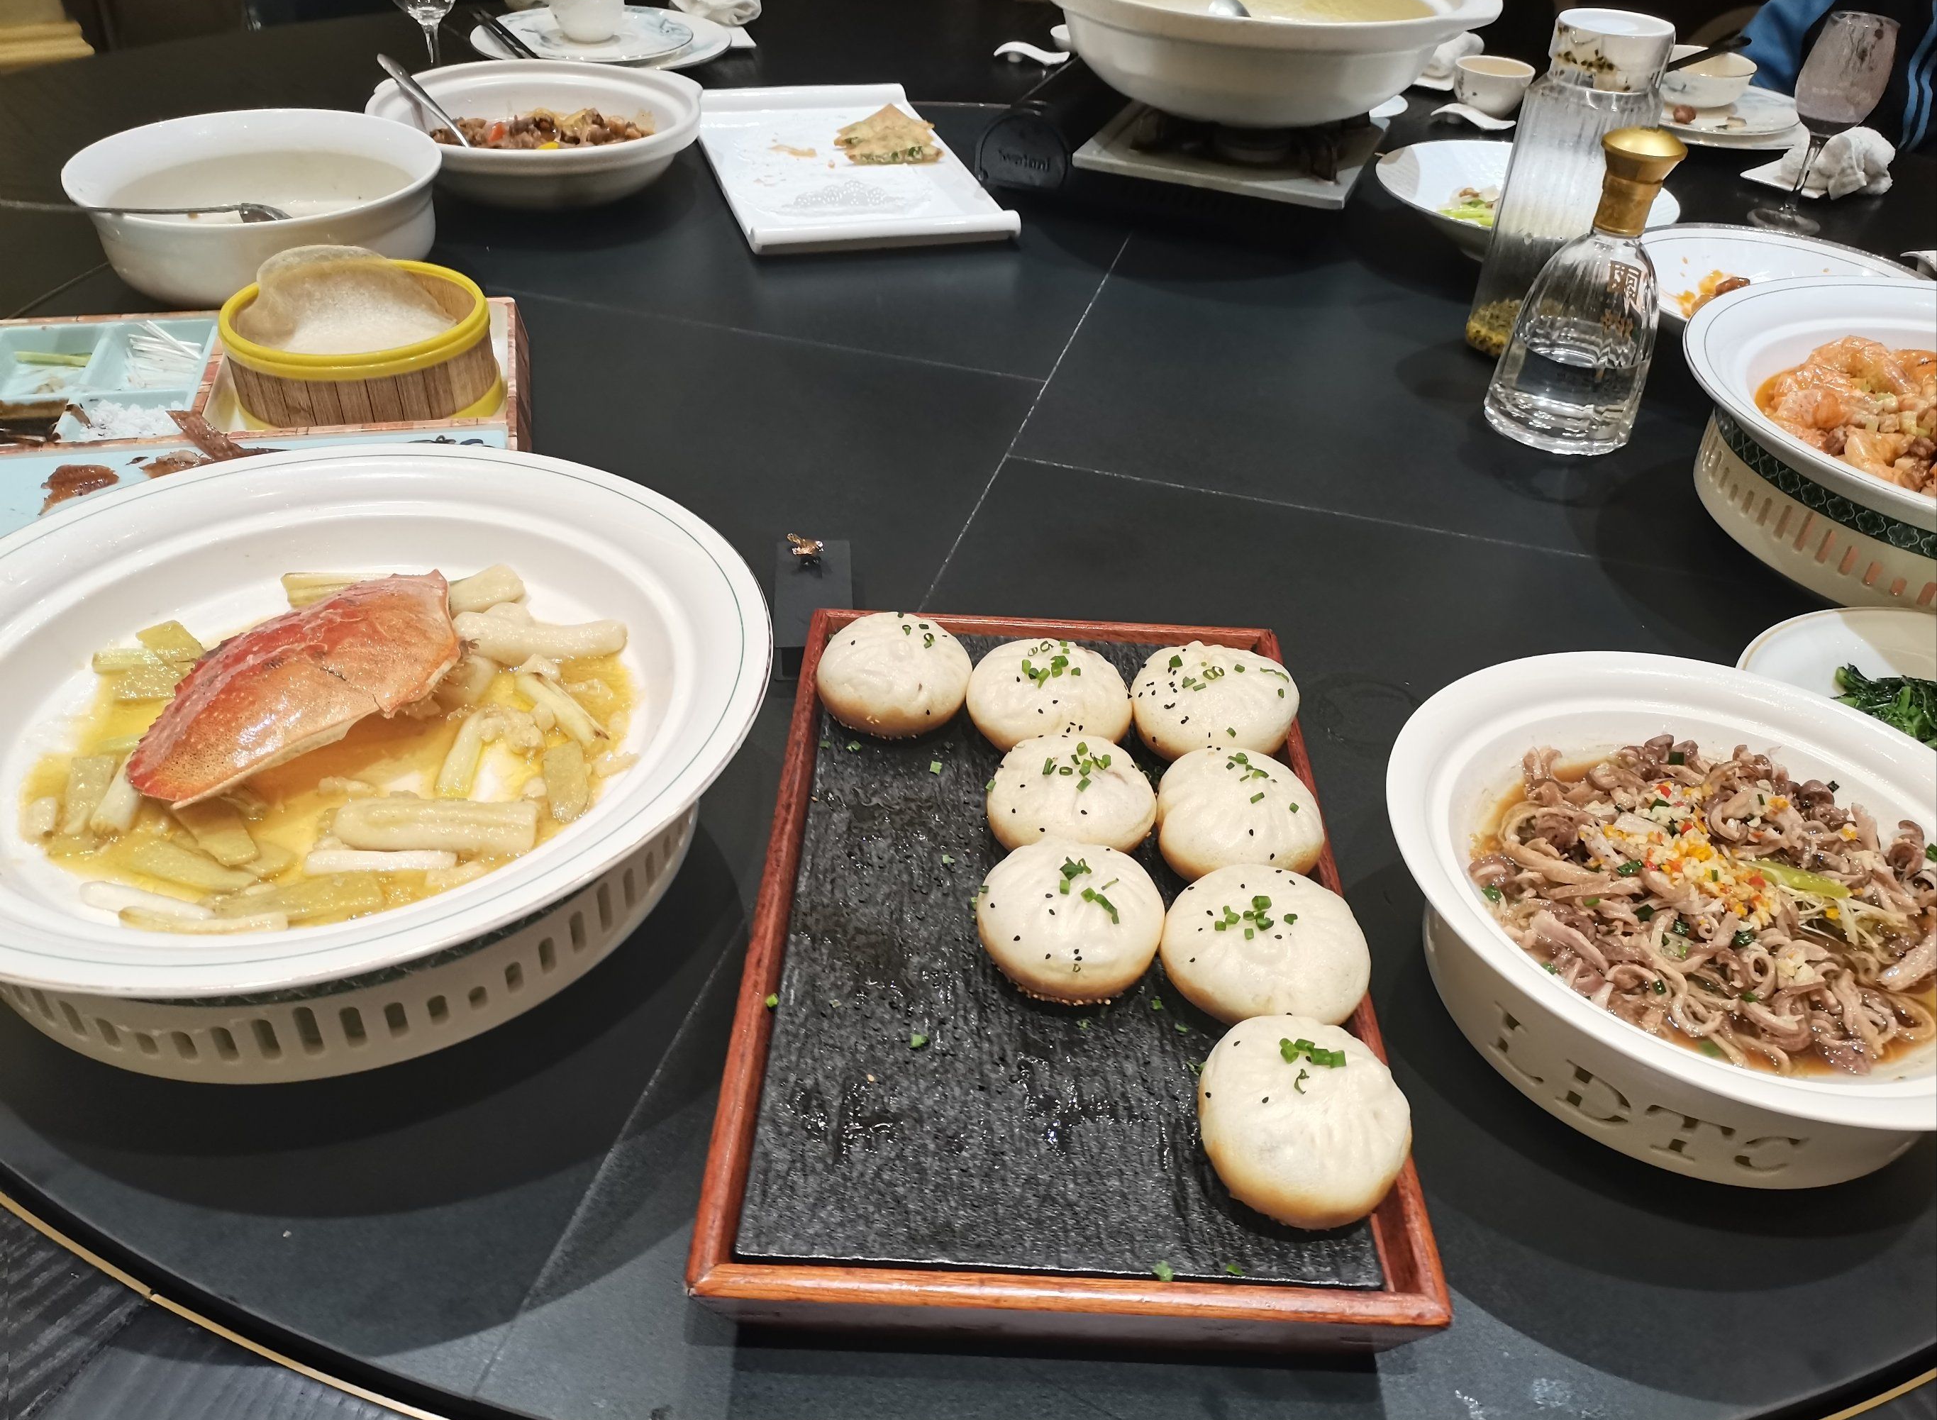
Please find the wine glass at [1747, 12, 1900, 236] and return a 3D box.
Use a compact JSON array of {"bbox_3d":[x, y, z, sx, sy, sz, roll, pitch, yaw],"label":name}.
[{"bbox_3d":[0.847,-0.580,1.441,0.073,0.195,0.073,3,38,0],"label":"wine glass"}]

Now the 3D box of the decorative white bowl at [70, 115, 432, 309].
[{"bbox_3d":[-0.549,-0.380,1.137,0.270,0.080,0.270,2,38,-2],"label":"decorative white bowl"}]

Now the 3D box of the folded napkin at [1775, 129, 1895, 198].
[{"bbox_3d":[0.940,-0.593,1.583,0.104,0.050,0.084,3,38,0],"label":"folded napkin"}]

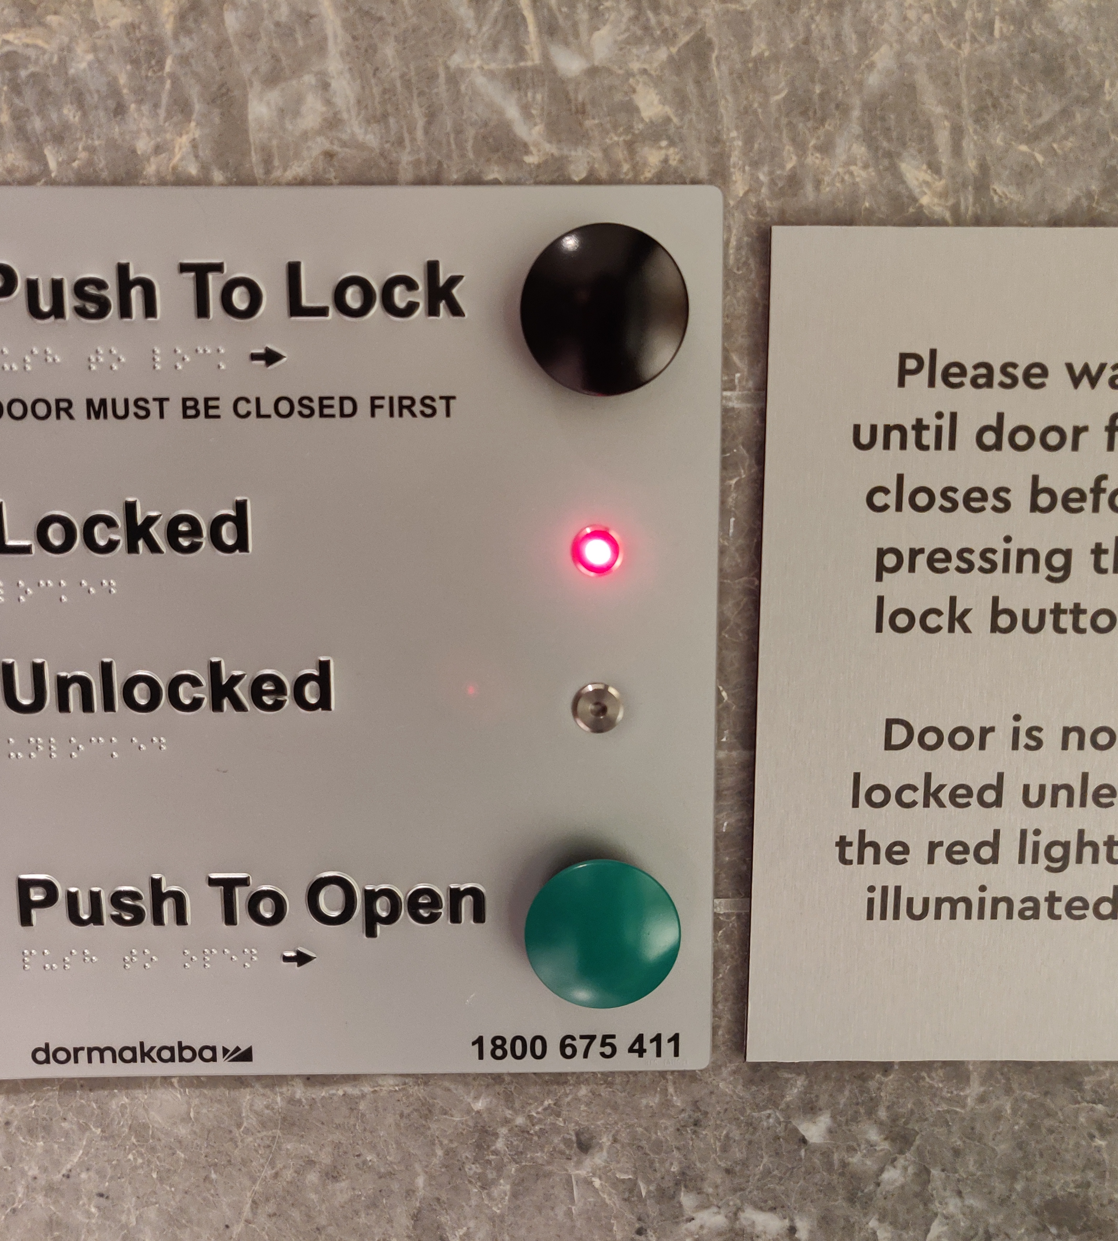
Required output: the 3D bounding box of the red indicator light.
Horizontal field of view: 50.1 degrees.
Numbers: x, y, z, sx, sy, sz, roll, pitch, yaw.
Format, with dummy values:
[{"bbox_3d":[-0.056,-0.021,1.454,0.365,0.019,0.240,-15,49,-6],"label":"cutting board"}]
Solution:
[{"bbox_3d":[0.011,-0.020,0.341,0.015,0.015,0.004,0,8,-1],"label":"red indicator light"}]

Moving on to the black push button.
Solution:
[{"bbox_3d":[0.012,-0.083,0.322,0.045,0.045,0.023,0,8,-1],"label":"black push button"}]

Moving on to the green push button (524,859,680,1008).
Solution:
[{"bbox_3d":[0.013,0.090,0.347,0.045,0.045,0.023,0,8,-1],"label":"green push button"}]

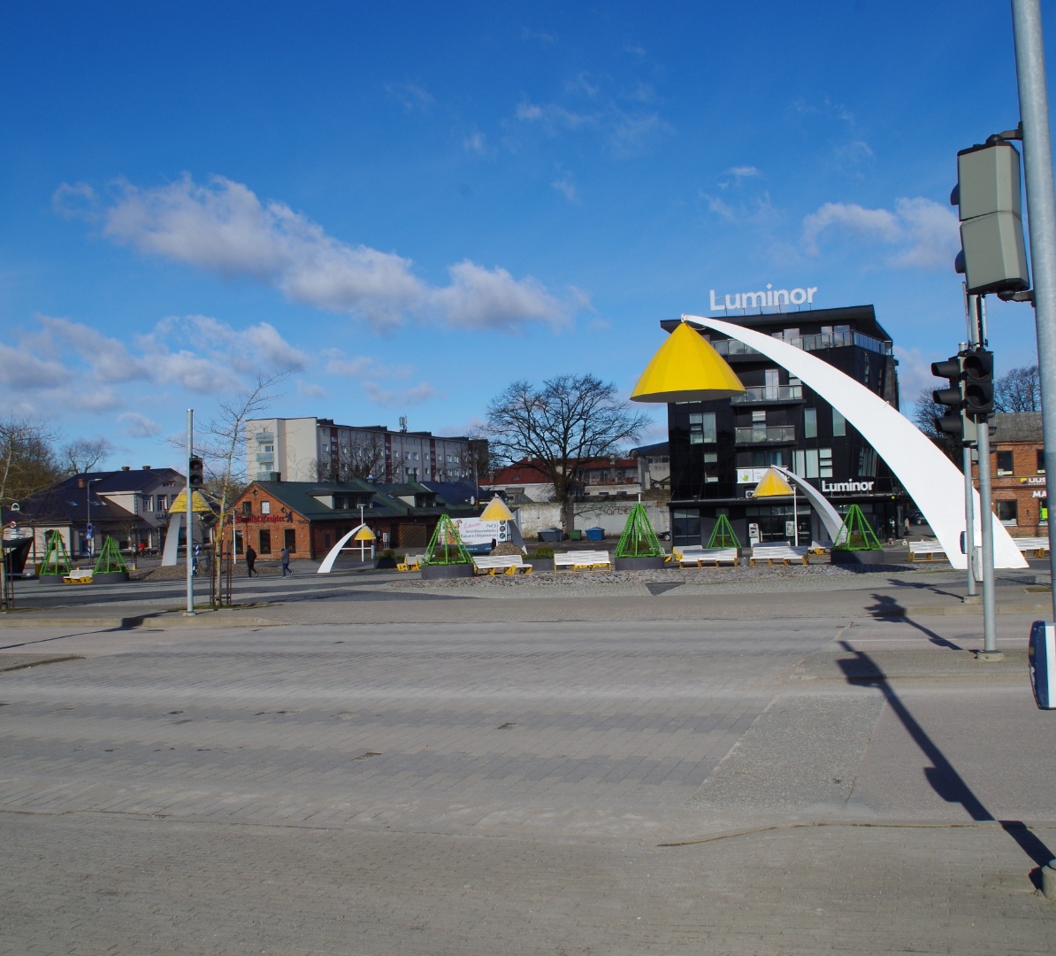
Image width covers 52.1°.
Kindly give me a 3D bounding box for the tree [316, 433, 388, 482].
[{"bbox_3d":[-19.926,0.955,122.000,8.200,12.000,8.200,-2,-1,0],"label":"tree"}]

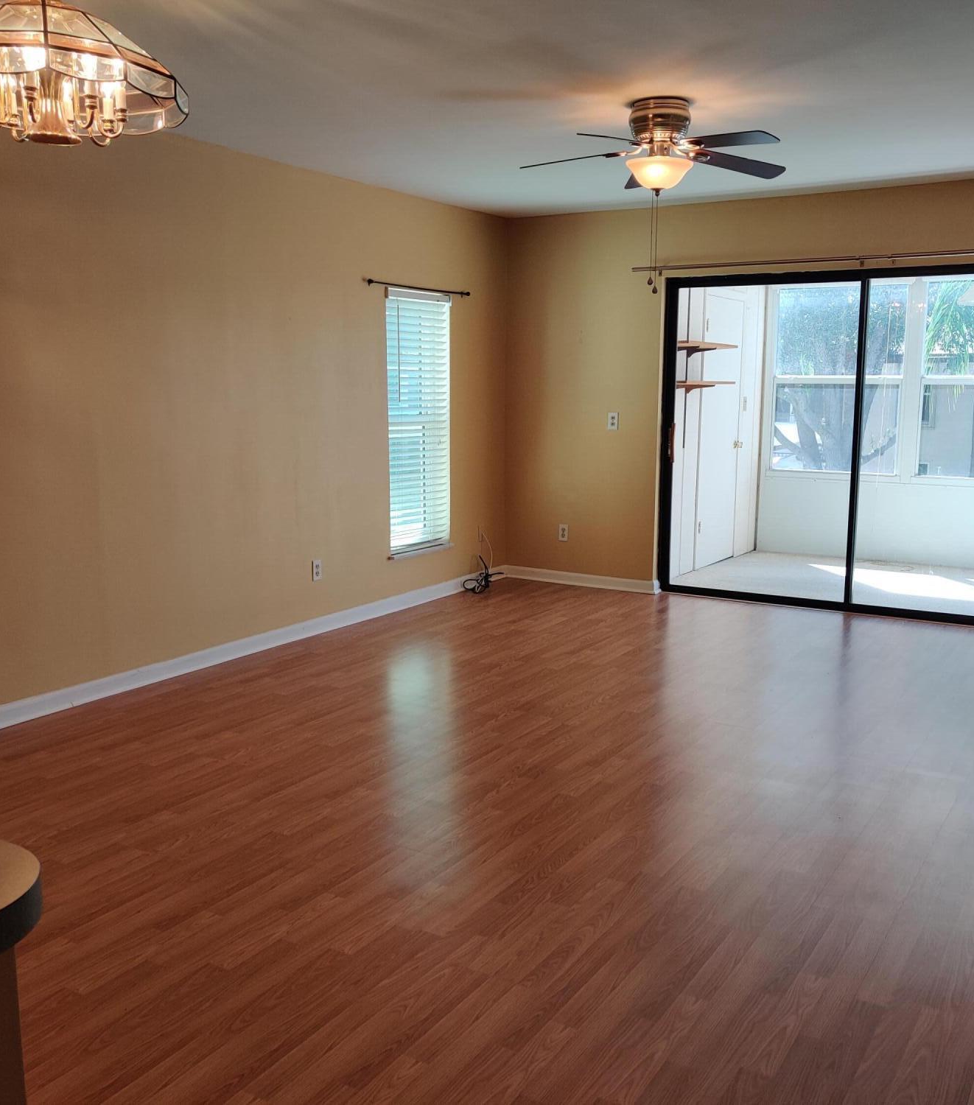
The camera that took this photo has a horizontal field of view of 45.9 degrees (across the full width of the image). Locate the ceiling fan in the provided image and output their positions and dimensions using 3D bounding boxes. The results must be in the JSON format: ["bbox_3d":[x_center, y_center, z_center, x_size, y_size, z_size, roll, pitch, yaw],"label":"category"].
[{"bbox_3d":[0.673,-1.581,4.490,1.120,0.340,1.140,3,9,18],"label":"ceiling fan"}]

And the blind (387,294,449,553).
[{"bbox_3d":[-0.425,-0.794,7.004,0.070,1.555,0.680,5,10,30],"label":"blind"}]

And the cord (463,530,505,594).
[{"bbox_3d":[-0.018,0.052,7.662,0.170,0.380,0.440,5,10,30],"label":"cord"}]

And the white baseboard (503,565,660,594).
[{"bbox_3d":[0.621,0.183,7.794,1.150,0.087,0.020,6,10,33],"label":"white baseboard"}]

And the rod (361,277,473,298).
[{"bbox_3d":[-0.389,-1.567,6.833,0.080,0.050,1.080,5,10,30],"label":"rod"}]

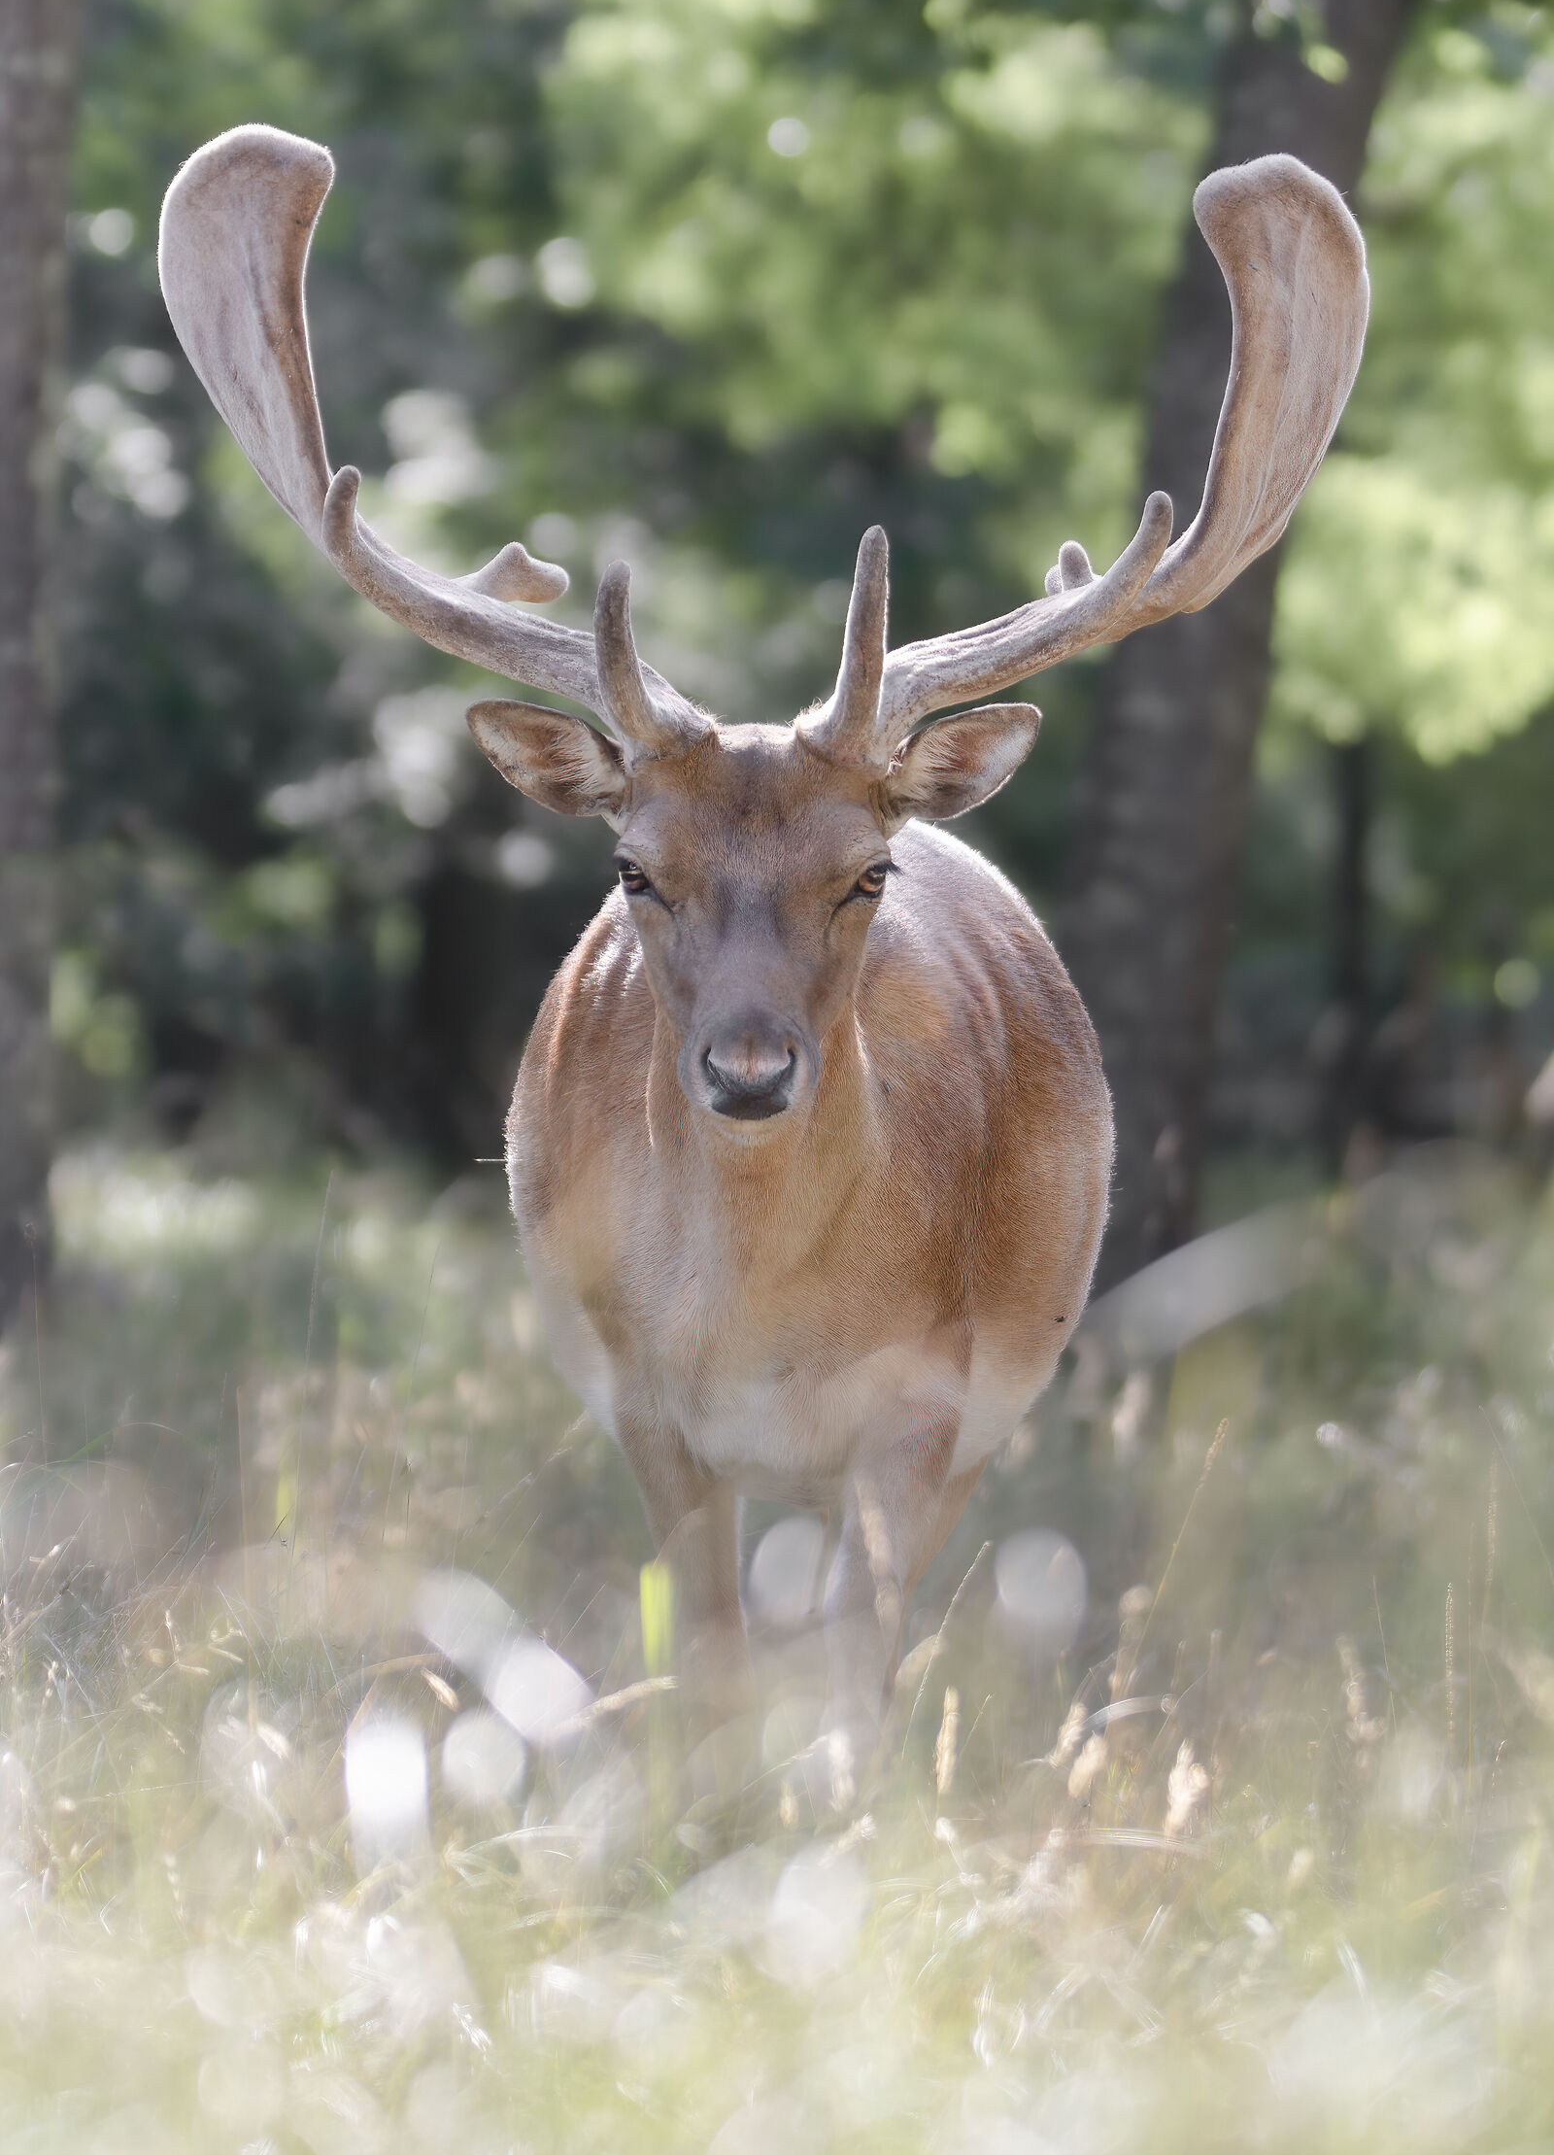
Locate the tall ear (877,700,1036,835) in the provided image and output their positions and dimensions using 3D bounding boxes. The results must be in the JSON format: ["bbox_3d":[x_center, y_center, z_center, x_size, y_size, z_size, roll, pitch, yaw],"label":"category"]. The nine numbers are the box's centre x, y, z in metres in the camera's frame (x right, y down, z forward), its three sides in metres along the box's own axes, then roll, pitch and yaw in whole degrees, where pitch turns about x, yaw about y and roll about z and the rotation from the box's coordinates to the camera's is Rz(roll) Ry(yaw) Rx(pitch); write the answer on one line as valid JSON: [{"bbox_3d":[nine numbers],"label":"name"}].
[{"bbox_3d":[0.107,-0.181,8.530,0.097,0.077,0.060,0,0,-12],"label":"tall ear"}]

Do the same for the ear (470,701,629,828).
[{"bbox_3d":[-0.134,-0.184,8.530,0.097,0.075,0.060,0,0,12],"label":"ear"}]

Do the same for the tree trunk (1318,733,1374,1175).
[{"bbox_3d":[1.562,-0.340,40.000,0.130,1.300,0.130,0,0,0],"label":"tree trunk"}]

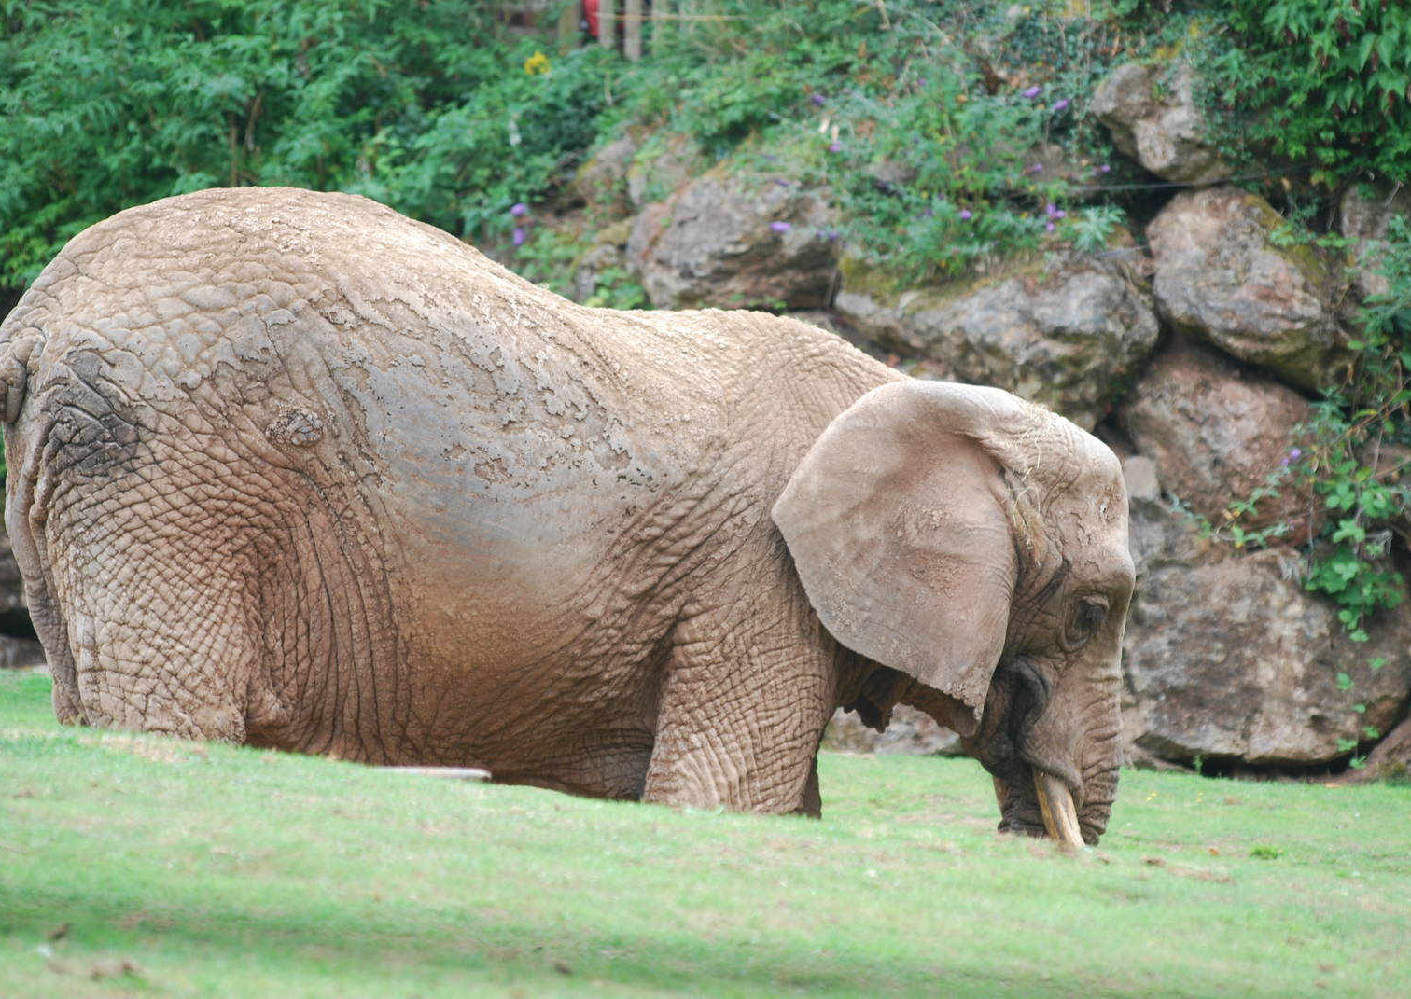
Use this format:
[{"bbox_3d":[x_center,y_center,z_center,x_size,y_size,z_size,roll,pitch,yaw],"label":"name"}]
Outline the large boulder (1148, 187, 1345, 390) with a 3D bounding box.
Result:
[{"bbox_3d":[2.060,-0.803,40.300,0.750,0.772,0.700,0,1,6],"label":"large boulder"}]

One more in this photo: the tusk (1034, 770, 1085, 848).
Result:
[{"bbox_3d":[1.090,0.955,32.600,0.120,0.250,0.085,-18,3,-17],"label":"tusk"}]

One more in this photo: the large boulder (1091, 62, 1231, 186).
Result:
[{"bbox_3d":[1.755,-1.449,40.800,0.539,0.481,0.500,0,1,6],"label":"large boulder"}]

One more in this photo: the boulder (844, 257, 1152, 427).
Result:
[{"bbox_3d":[1.110,-0.604,40.300,1.230,0.675,0.850,0,1,6],"label":"boulder"}]

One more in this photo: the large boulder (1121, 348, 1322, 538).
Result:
[{"bbox_3d":[1.939,-0.214,40.000,0.745,0.736,0.700,0,1,6],"label":"large boulder"}]

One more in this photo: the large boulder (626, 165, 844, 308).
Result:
[{"bbox_3d":[0.102,-1.011,41.000,0.822,0.551,0.650,0,1,6],"label":"large boulder"}]

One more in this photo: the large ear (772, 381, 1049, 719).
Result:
[{"bbox_3d":[0.626,0.153,32.400,0.880,1.030,0.280,0,1,-20],"label":"large ear"}]

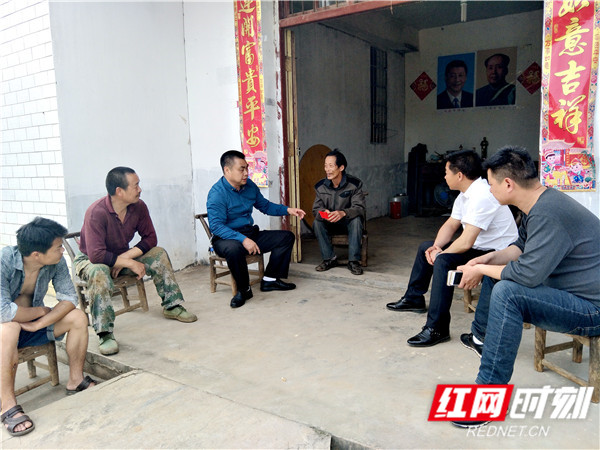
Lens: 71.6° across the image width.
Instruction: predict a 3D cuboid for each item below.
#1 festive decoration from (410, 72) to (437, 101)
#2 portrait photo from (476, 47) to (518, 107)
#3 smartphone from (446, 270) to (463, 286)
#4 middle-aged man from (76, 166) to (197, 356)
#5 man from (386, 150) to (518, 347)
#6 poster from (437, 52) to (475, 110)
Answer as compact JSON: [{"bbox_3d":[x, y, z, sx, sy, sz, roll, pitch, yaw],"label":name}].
[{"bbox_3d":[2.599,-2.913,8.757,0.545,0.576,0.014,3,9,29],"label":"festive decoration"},{"bbox_3d":[3.810,-2.860,8.074,0.696,1.071,0.014,3,9,29],"label":"portrait photo"},{"bbox_3d":[0.795,0.264,2.050,0.142,0.070,0.012,0,-9,0],"label":"smartphone"},{"bbox_3d":[-1.163,0.137,2.919,0.660,1.090,0.900,-9,11,-43],"label":"middle-aged man"},{"bbox_3d":[1.034,0.086,2.720,0.830,1.130,0.630,-2,8,-3],"label":"man"},{"bbox_3d":[3.157,-2.897,8.441,0.698,1.049,0.014,3,9,29],"label":"poster"}]

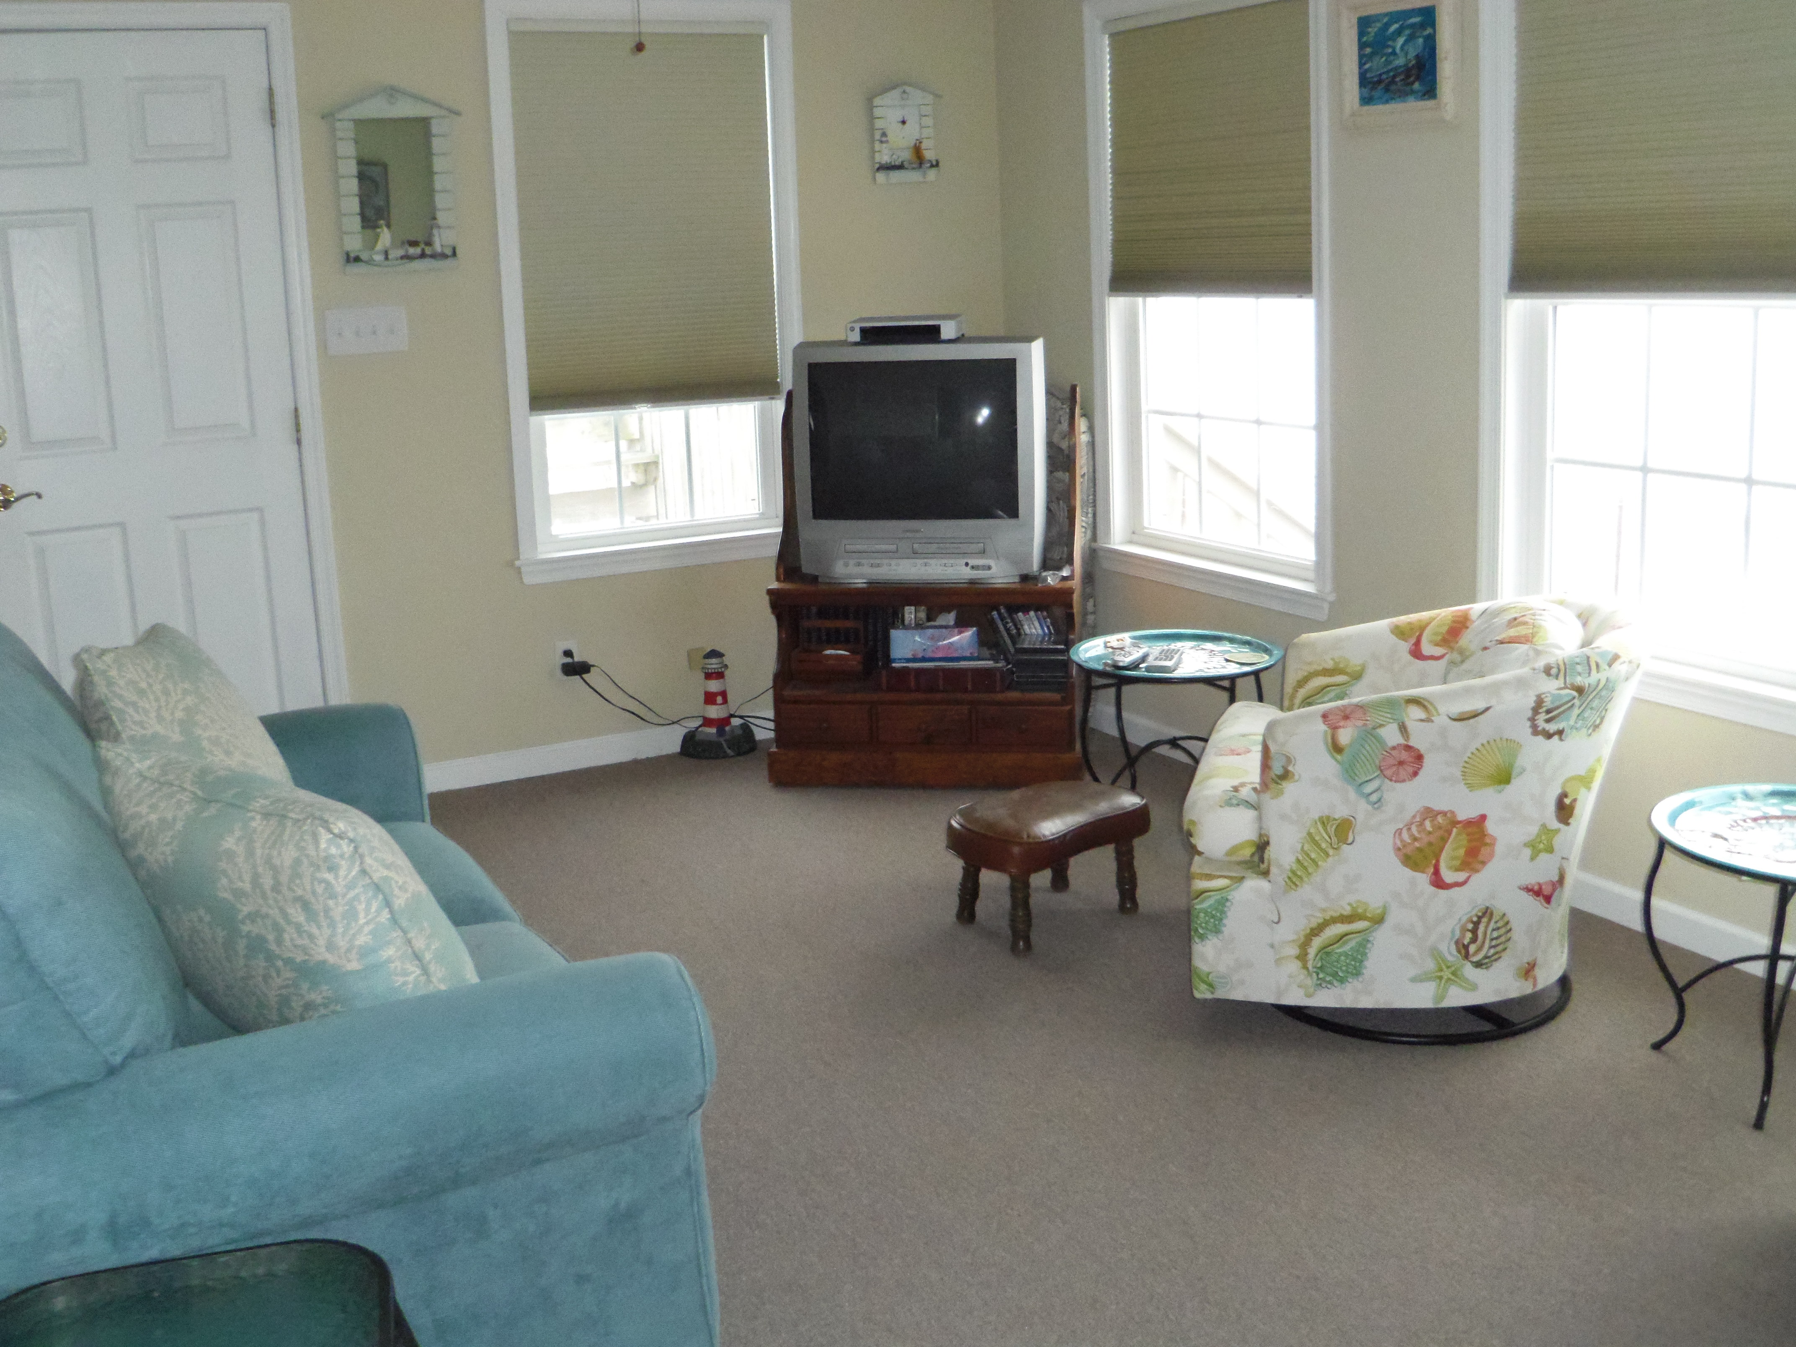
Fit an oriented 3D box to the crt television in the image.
[{"bbox_3d":[0.079,-0.592,4.963,0.645,0.620,0.480,1,13,12],"label":"crt television"}]

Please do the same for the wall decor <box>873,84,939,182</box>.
[{"bbox_3d":[0.028,-1.546,5.203,0.224,0.283,0.040,-9,14,-26],"label":"wall decor"}]

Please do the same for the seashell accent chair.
[{"bbox_3d":[0.963,0.217,3.333,0.820,0.750,0.740,3,14,20],"label":"seashell accent chair"}]

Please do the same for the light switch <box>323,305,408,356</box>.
[{"bbox_3d":[-1.349,-0.871,4.617,0.210,0.114,0.016,-9,14,-26],"label":"light switch"}]

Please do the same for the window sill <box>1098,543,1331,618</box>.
[{"bbox_3d":[0.831,-0.251,4.743,0.110,0.078,1.055,-9,14,-26],"label":"window sill"}]

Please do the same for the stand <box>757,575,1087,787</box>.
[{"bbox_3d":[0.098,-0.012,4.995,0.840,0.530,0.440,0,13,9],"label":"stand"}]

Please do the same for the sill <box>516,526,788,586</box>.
[{"bbox_3d":[-0.644,-0.340,5.139,0.922,0.077,0.110,-9,14,-26],"label":"sill"}]

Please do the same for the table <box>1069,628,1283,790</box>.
[{"bbox_3d":[0.659,0.165,4.323,0.525,0.440,0.525,-2,13,0],"label":"table"}]

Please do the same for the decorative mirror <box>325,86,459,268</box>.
[{"bbox_3d":[-1.261,-1.248,4.568,0.352,0.466,0.050,-9,14,-26],"label":"decorative mirror"}]

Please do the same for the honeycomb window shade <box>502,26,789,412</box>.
[{"bbox_3d":[-0.673,-1.240,4.939,0.748,1.045,0.045,-9,14,-26],"label":"honeycomb window shade"}]

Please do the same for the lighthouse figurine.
[{"bbox_3d":[-0.525,0.078,5.210,0.205,0.304,0.165,-9,14,-26],"label":"lighthouse figurine"}]

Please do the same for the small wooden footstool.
[{"bbox_3d":[0.303,0.394,3.780,0.420,0.258,0.285,-13,17,-39],"label":"small wooden footstool"}]

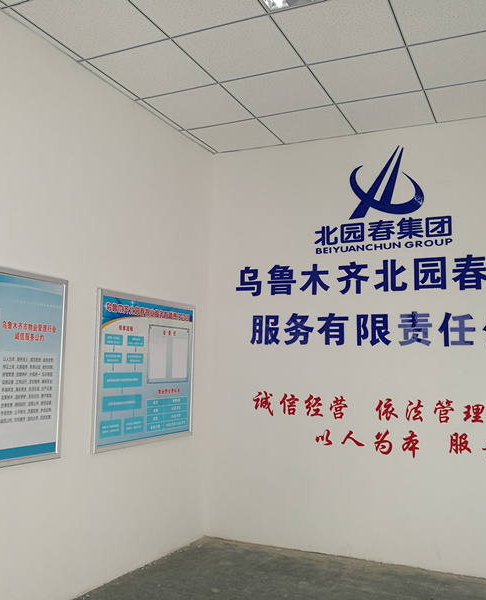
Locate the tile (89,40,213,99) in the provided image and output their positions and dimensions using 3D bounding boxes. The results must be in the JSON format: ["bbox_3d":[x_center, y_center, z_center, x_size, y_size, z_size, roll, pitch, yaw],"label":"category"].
[{"bbox_3d":[-0.552,-1.435,3.909,0.594,0.018,0.594,-2,-7,25],"label":"tile"}]

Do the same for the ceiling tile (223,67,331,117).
[{"bbox_3d":[0.244,-1.383,4.196,0.600,0.020,0.600,-2,-7,25],"label":"ceiling tile"}]

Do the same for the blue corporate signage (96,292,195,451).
[{"bbox_3d":[-0.647,0.493,4.375,0.025,1.005,1.205,-2,-7,25],"label":"blue corporate signage"}]

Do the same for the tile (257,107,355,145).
[{"bbox_3d":[0.495,-1.325,4.733,0.594,0.018,0.584,-2,-7,25],"label":"tile"}]

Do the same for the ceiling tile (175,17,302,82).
[{"bbox_3d":[-0.008,-1.454,3.657,0.594,0.018,0.594,-2,-7,25],"label":"ceiling tile"}]

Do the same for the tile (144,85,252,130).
[{"bbox_3d":[-0.299,-1.371,4.450,0.594,0.018,0.594,-2,-7,25],"label":"tile"}]

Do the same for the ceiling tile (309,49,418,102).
[{"bbox_3d":[0.788,-1.401,3.943,0.600,0.020,0.600,-2,-7,25],"label":"ceiling tile"}]

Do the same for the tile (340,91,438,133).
[{"bbox_3d":[1.038,-1.335,4.477,0.600,0.020,0.585,-2,-7,25],"label":"tile"}]

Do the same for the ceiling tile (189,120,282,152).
[{"bbox_3d":[-0.049,-1.306,4.985,0.594,0.018,0.584,-2,-7,25],"label":"ceiling tile"}]

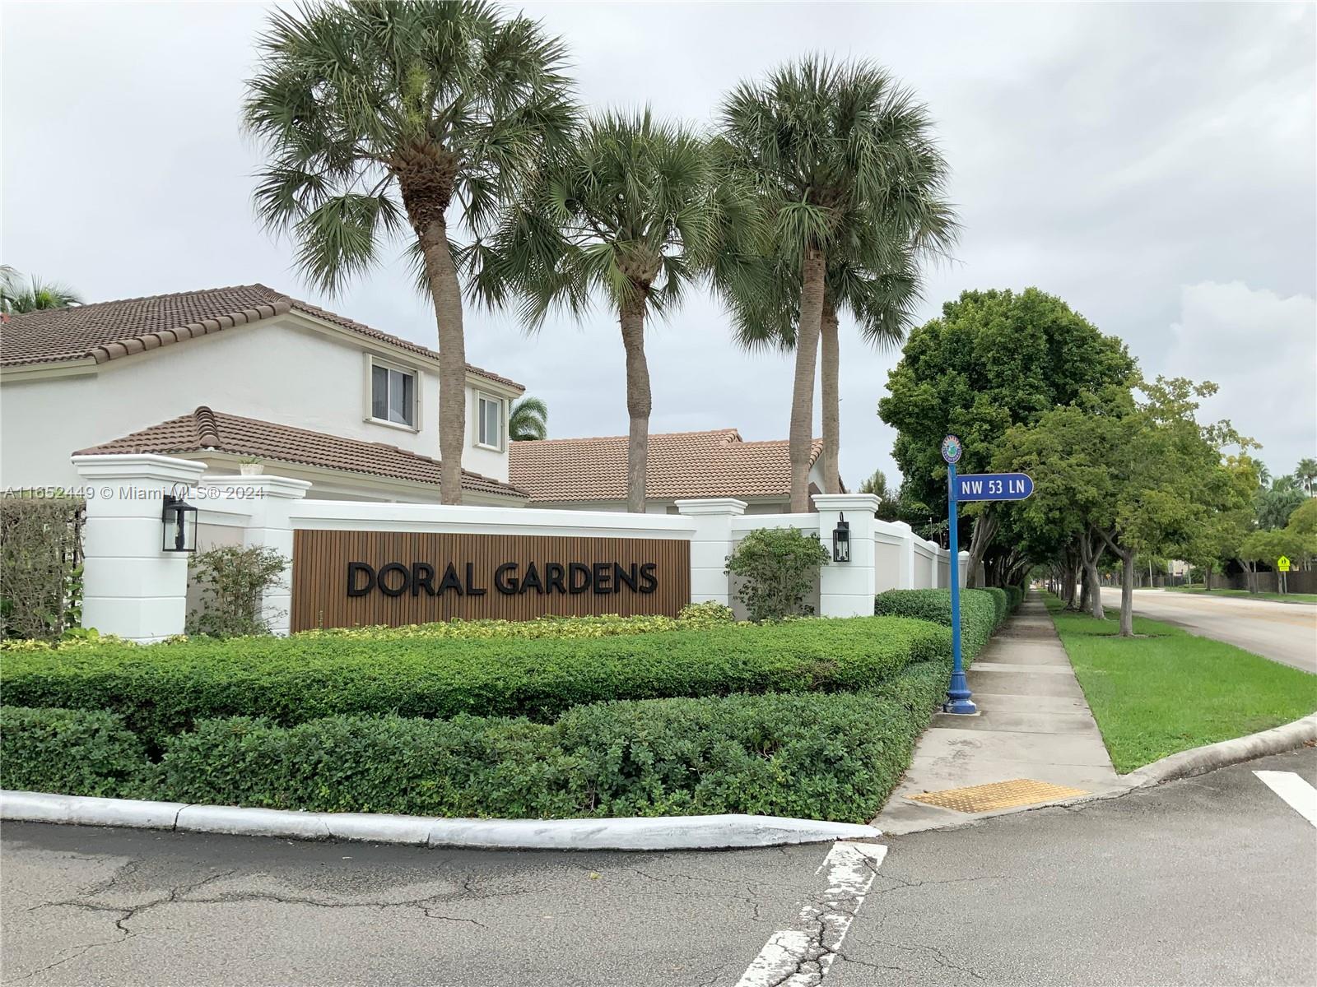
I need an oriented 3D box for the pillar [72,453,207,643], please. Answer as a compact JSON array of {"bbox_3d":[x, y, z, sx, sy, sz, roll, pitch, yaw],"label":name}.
[{"bbox_3d":[-5.165,0.953,10.924,0.873,2.553,0.873,-1,-5,11],"label":"pillar"}]

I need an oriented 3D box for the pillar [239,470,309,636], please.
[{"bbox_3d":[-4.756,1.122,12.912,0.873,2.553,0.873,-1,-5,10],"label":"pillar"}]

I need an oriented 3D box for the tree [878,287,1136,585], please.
[{"bbox_3d":[9.097,-0.813,28.671,6.738,9.276,6.738,0,-5,0],"label":"tree"}]

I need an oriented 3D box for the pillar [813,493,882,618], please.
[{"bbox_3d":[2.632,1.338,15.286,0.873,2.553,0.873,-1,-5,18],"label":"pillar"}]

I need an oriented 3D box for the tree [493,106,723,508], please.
[{"bbox_3d":[-0.682,-1.767,18.213,4.186,9.178,4.186,0,-5,0],"label":"tree"}]

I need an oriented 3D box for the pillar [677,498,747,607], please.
[{"bbox_3d":[0.796,1.414,16.238,0.873,2.553,0.873,-2,-5,19],"label":"pillar"}]

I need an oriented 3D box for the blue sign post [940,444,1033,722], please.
[{"bbox_3d":[3.752,0.926,12.586,1.067,3.086,0.360,-2,-5,19],"label":"blue sign post"}]

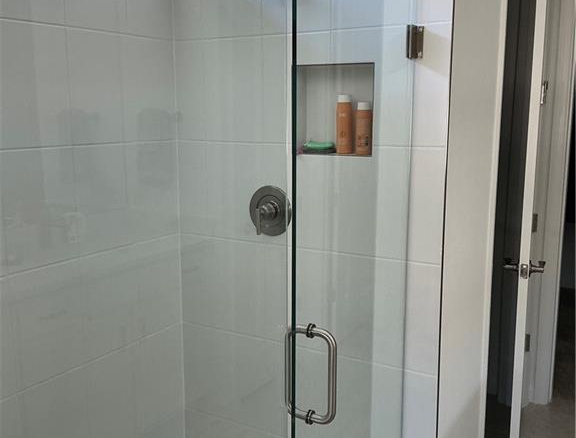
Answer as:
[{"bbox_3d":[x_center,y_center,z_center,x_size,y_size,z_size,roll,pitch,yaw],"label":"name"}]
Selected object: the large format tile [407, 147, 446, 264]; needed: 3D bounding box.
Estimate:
[{"bbox_3d":[0.412,-0.037,1.865,0.115,0.350,0.011,6,11,30],"label":"large format tile"}]

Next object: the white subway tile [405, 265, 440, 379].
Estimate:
[{"bbox_3d":[0.411,0.311,1.924,0.115,0.350,0.011,6,11,30],"label":"white subway tile"}]

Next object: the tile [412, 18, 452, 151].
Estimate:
[{"bbox_3d":[0.412,-0.385,1.806,0.115,0.350,0.011,6,11,30],"label":"tile"}]

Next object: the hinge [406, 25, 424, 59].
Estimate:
[{"bbox_3d":[0.363,-0.511,1.784,0.044,0.088,0.041,6,11,30],"label":"hinge"}]

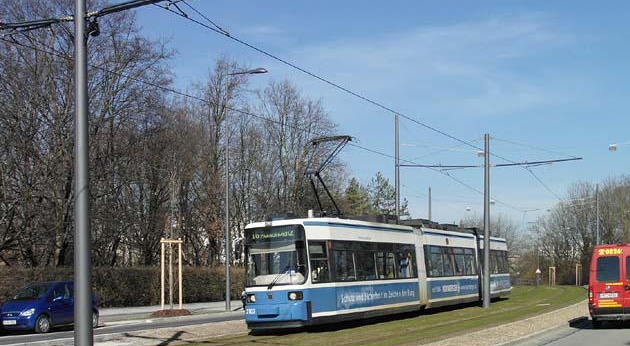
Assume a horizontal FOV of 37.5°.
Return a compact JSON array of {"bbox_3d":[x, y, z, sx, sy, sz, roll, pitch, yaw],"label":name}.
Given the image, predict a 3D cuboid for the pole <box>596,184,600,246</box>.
[{"bbox_3d":[18.506,4.240,61.000,0.200,7.121,0.200,0,-5,0],"label":"pole"}]

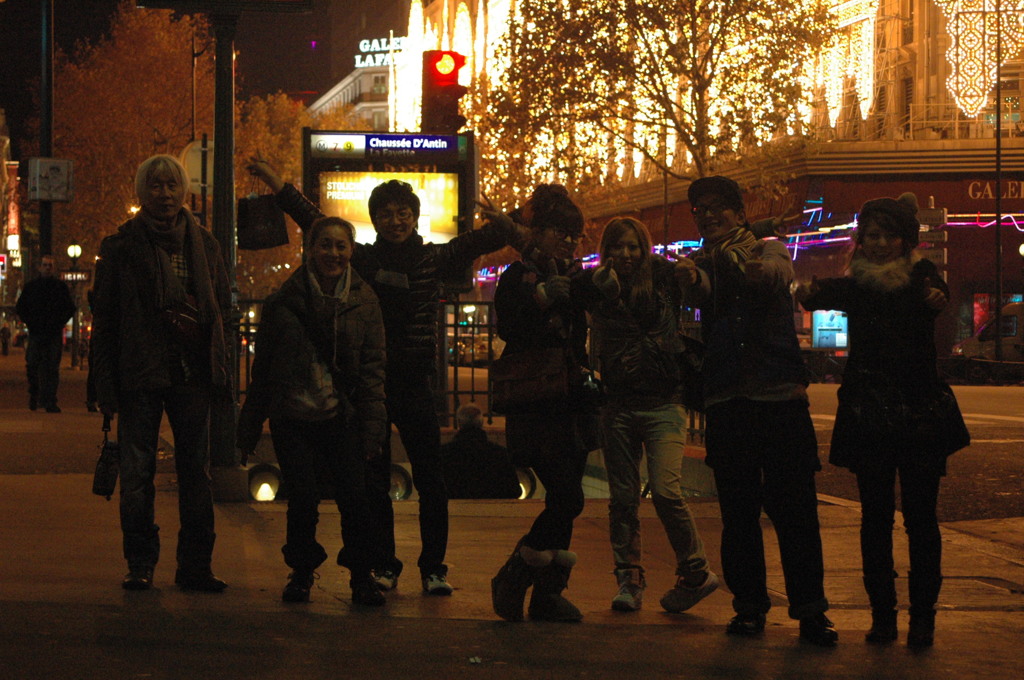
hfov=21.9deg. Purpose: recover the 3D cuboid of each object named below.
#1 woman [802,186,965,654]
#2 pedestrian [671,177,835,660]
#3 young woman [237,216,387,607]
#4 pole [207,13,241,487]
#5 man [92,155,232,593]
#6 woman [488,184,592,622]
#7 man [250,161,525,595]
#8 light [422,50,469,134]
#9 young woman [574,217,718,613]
[{"bbox_3d":[1.318,0.275,9.370,0.600,1.606,0.550,0,0,7],"label":"woman"},{"bbox_3d":[0.873,0.244,9.470,0.580,1.670,0.550,0,0,9],"label":"pedestrian"},{"bbox_3d":[-0.755,0.264,9.950,0.560,1.457,0.480,0,0,-6],"label":"young woman"},{"bbox_3d":[-1.725,-0.571,15.800,0.200,2.799,0.200,0,0,0],"label":"pole"},{"bbox_3d":[-1.384,0.126,10.400,0.550,1.712,0.380,0,0,-6],"label":"man"},{"bbox_3d":[0.113,0.229,9.750,0.460,1.605,0.440,0,1,-38],"label":"woman"},{"bbox_3d":[-0.485,0.140,10.300,1.050,1.680,0.450,0,0,-3],"label":"man"},{"bbox_3d":[-0.583,-2.098,23.000,0.290,0.844,0.340,0,1,-32],"label":"light"},{"bbox_3d":[0.498,0.275,9.850,0.550,1.476,0.500,0,0,5],"label":"young woman"}]

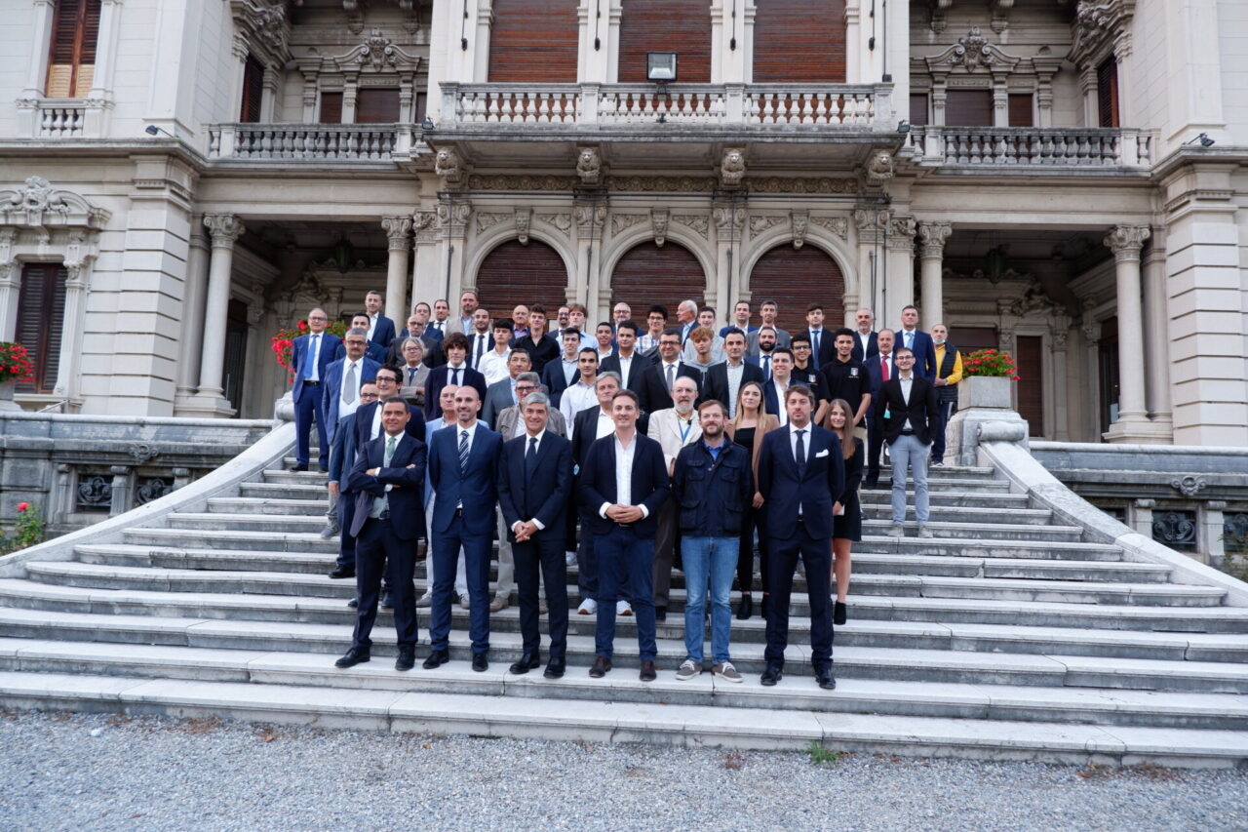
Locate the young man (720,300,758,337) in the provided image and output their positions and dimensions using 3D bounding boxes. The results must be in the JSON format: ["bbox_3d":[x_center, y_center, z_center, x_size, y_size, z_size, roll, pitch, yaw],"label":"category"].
[{"bbox_3d":[1.291,-0.393,8.974,0.490,1.839,0.320,1,-6,6],"label":"young man"}]

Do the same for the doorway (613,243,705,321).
[{"bbox_3d":[0.731,-1.807,17.449,2.045,4.071,0.400,2,-6,3],"label":"doorway"}]

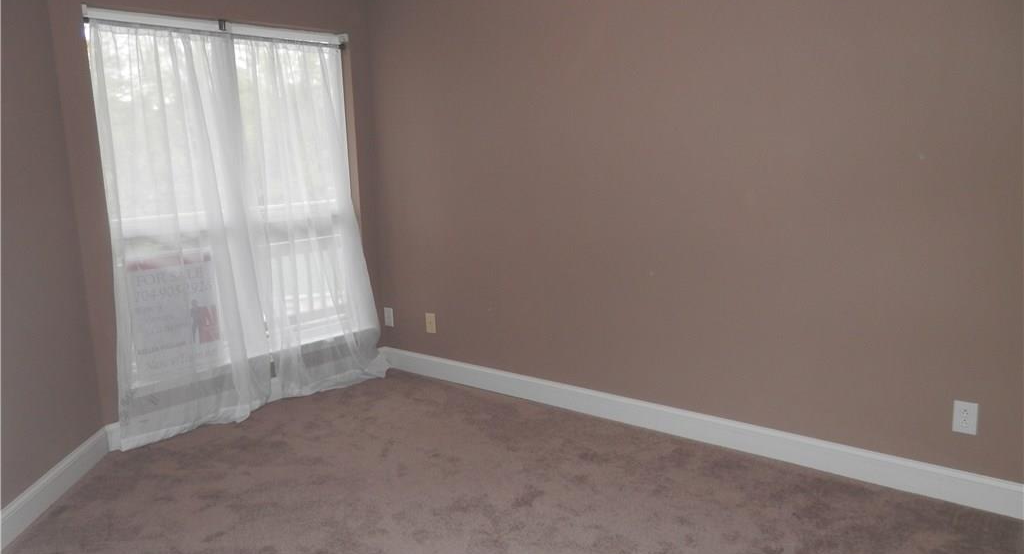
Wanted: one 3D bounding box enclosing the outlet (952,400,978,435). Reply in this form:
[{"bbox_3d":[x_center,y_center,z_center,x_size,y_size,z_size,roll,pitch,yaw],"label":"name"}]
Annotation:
[{"bbox_3d":[1.690,0.527,2.758,0.078,0.122,0.010,6,13,39],"label":"outlet"}]

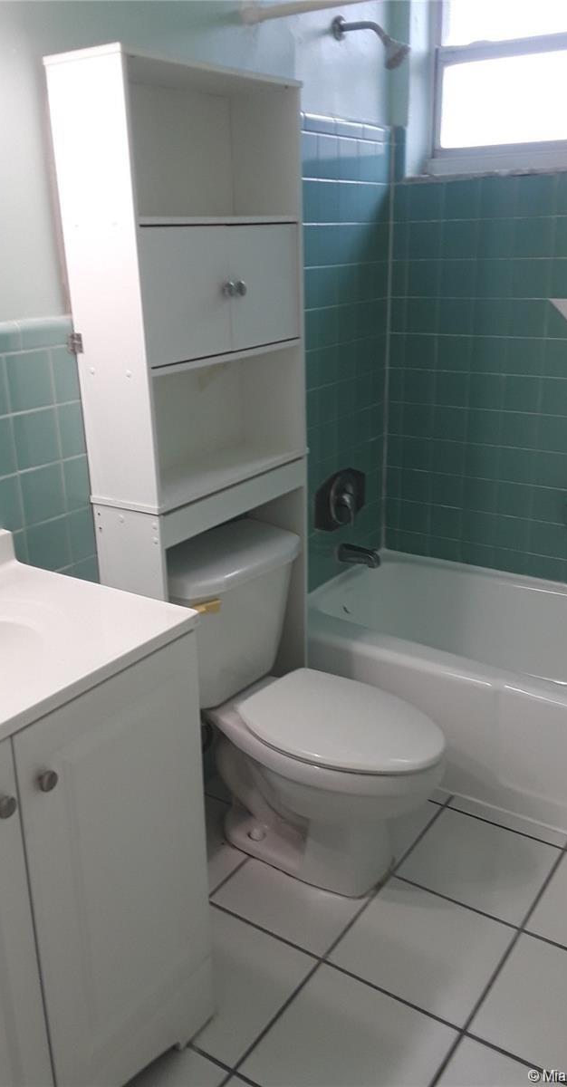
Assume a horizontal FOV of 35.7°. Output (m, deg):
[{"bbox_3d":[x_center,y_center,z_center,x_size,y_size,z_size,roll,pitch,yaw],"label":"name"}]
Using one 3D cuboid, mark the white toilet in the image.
[{"bbox_3d":[0.070,0.403,2.048,0.702,0.722,0.415,11,23,33],"label":"white toilet"}]

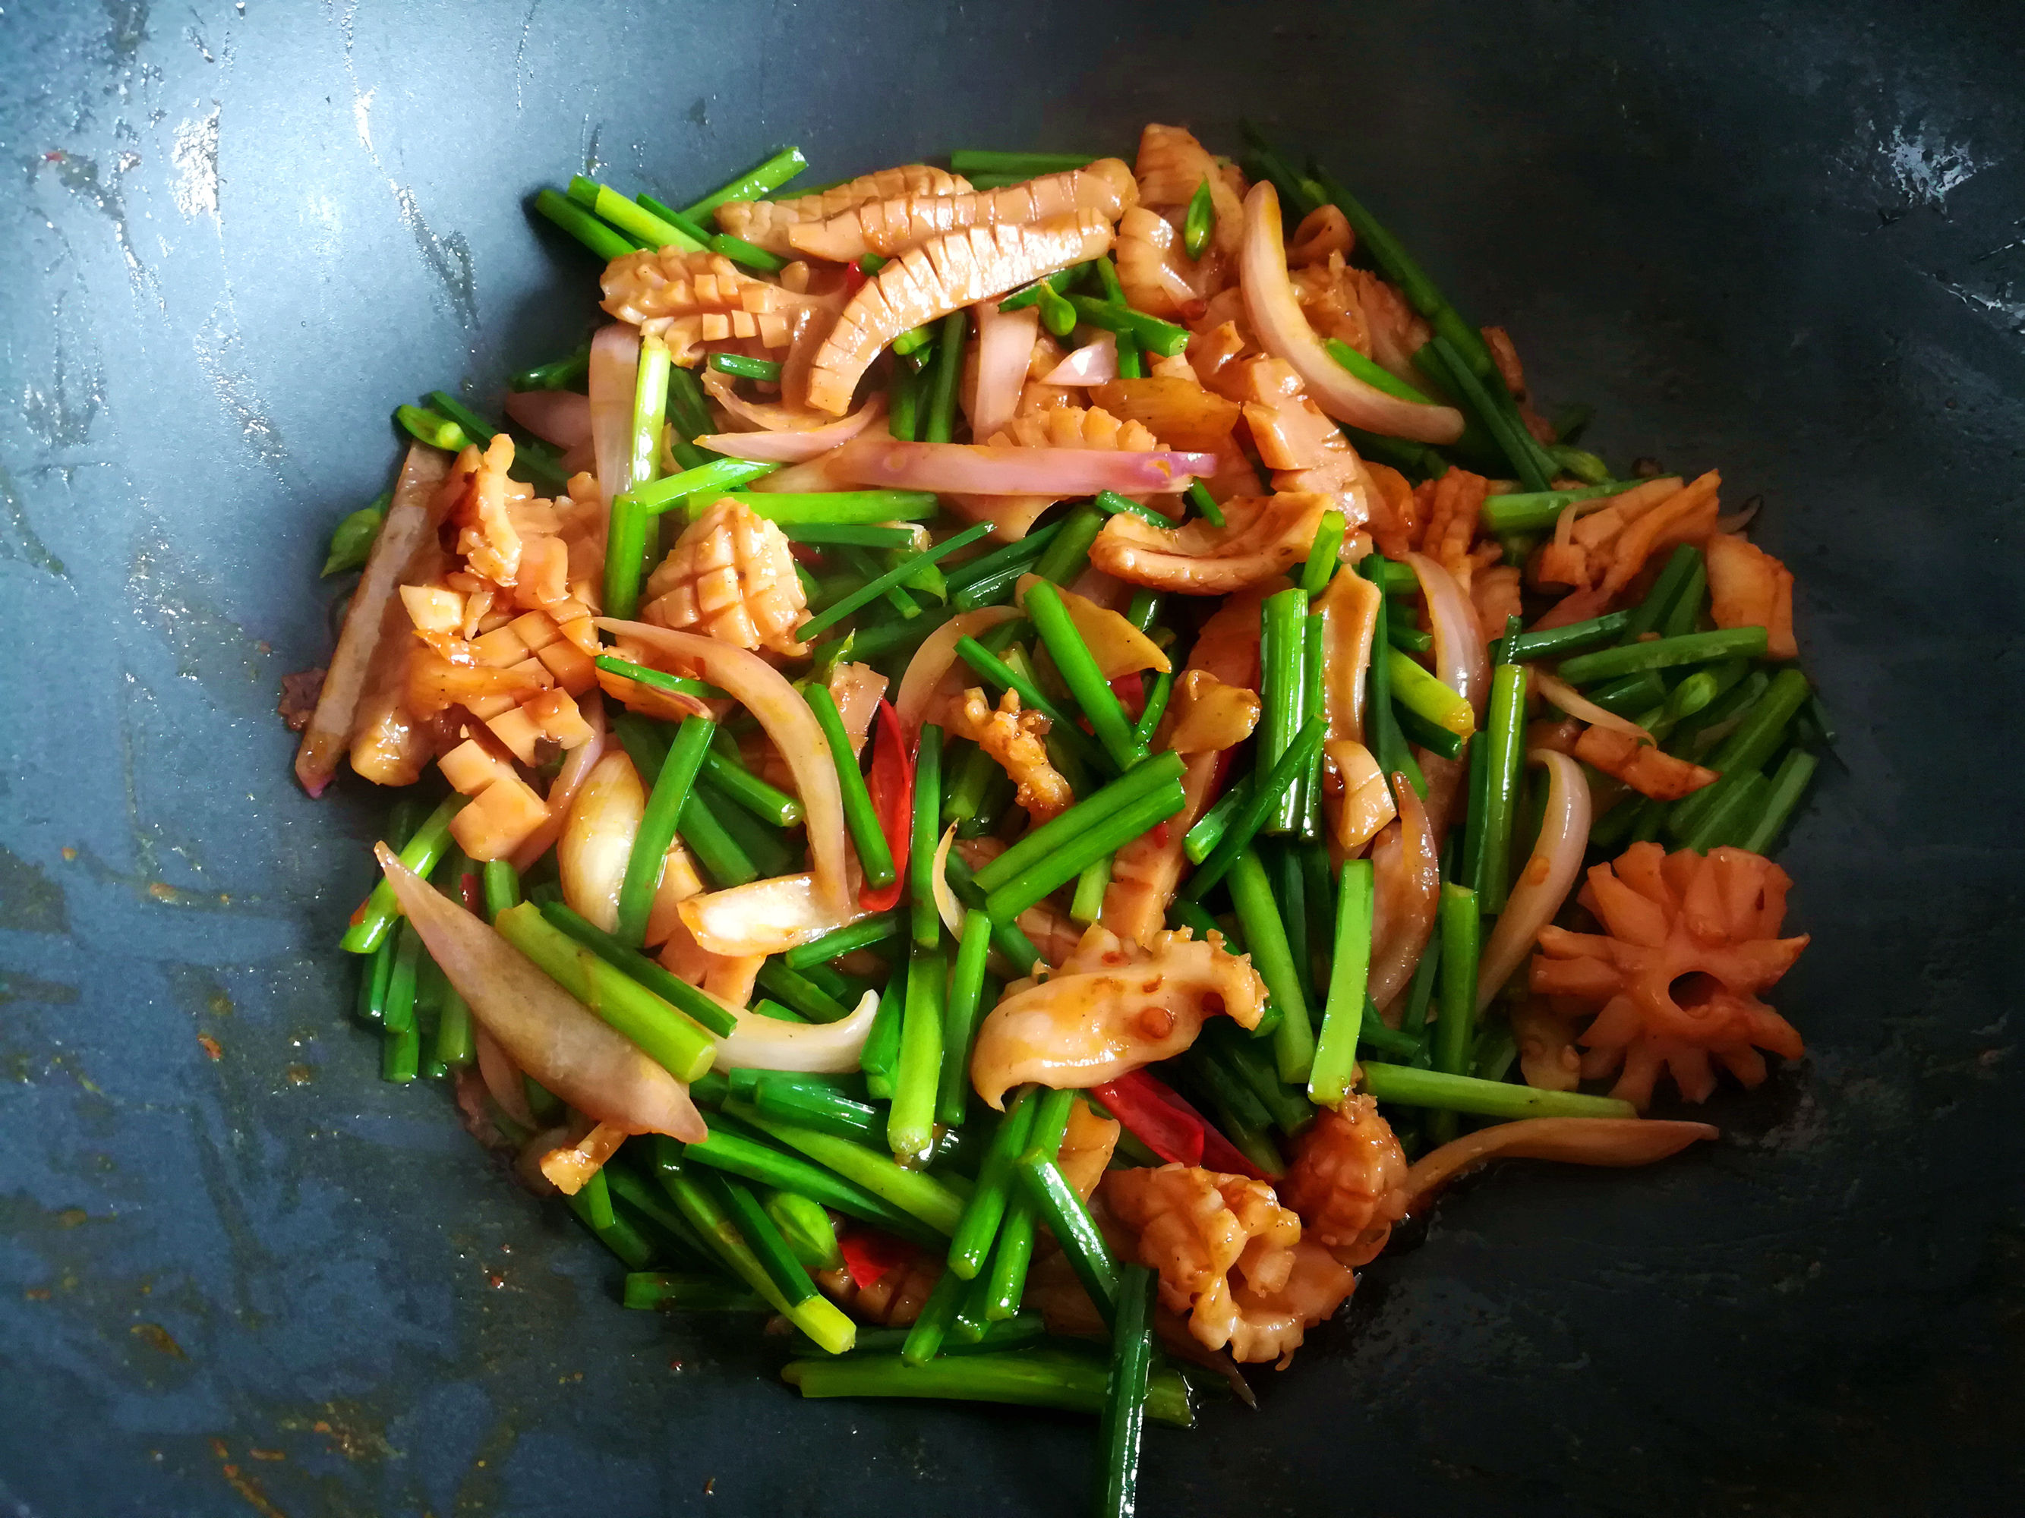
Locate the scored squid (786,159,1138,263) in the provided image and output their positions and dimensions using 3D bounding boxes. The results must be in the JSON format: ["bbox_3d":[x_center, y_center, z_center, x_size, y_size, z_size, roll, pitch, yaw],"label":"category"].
[{"bbox_3d":[-0.010,-0.112,0.312,0.071,0.013,0.013,-11,65,-5],"label":"scored squid"}]

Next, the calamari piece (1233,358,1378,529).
[{"bbox_3d":[0.056,-0.061,0.292,0.016,0.013,0.034,-21,66,-10],"label":"calamari piece"}]

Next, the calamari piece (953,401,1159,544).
[{"bbox_3d":[0.009,-0.055,0.295,0.041,0.018,0.022,-1,64,0],"label":"calamari piece"}]

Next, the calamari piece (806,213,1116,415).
[{"bbox_3d":[-0.010,-0.089,0.302,0.064,0.017,0.020,-34,69,-15],"label":"calamari piece"}]

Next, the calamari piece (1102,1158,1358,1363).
[{"bbox_3d":[0.035,0.082,0.248,0.038,0.024,0.027,15,65,7],"label":"calamari piece"}]

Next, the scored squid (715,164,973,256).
[{"bbox_3d":[-0.034,-0.115,0.318,0.053,0.012,0.013,-14,65,-7],"label":"scored squid"}]

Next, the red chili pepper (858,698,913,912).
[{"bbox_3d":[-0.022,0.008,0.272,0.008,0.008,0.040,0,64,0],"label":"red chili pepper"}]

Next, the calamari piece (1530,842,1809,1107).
[{"bbox_3d":[0.112,0.037,0.262,0.045,0.024,0.043,-6,69,18],"label":"calamari piece"}]

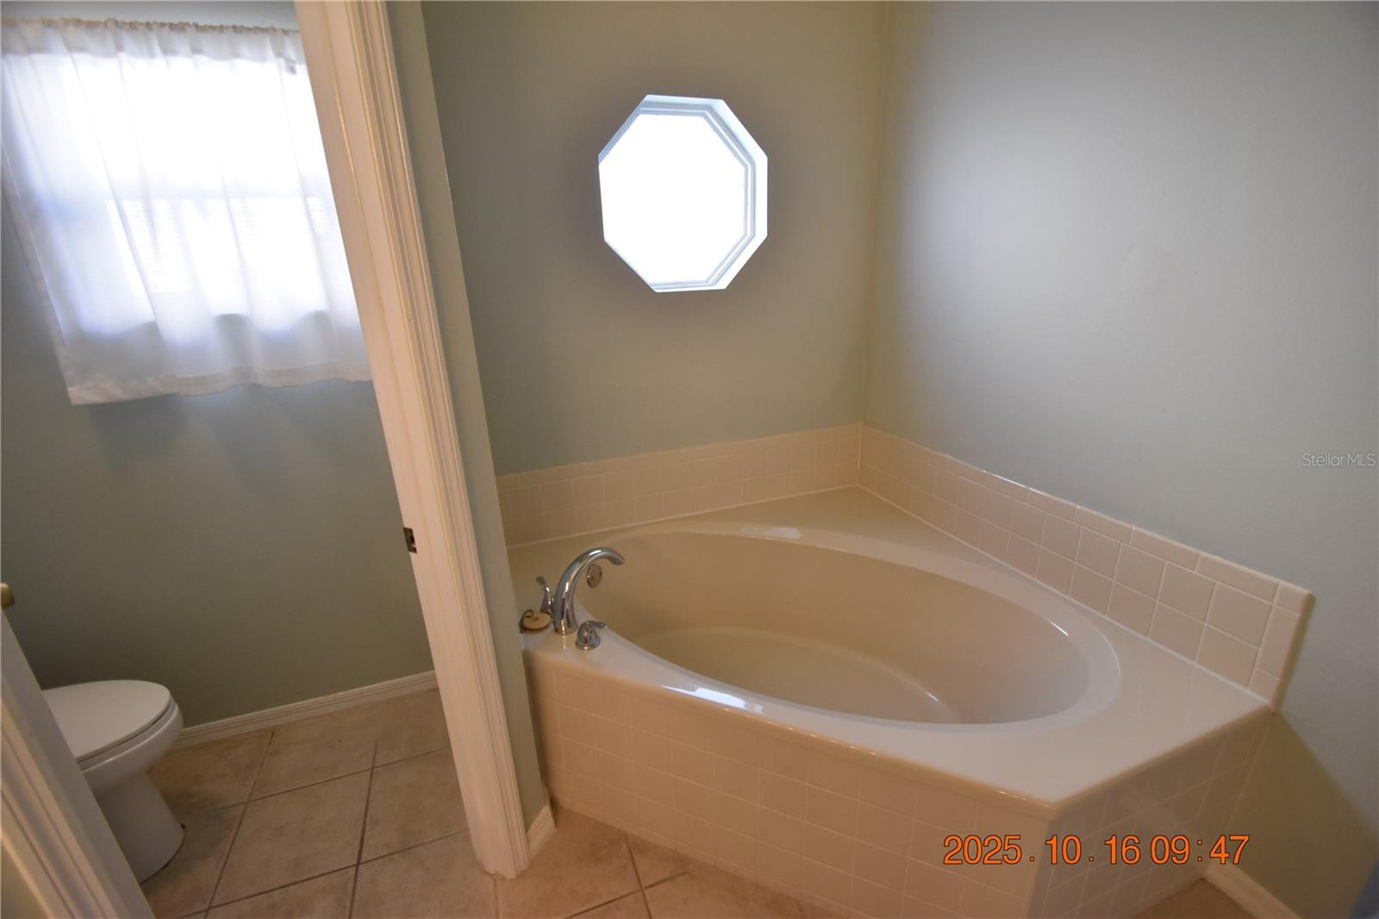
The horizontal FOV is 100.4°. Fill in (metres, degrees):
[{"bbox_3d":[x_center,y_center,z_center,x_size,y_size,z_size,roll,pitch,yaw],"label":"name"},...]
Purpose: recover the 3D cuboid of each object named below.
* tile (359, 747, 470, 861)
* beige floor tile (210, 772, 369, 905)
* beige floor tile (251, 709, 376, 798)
[{"bbox_3d":[-0.775,1.002,1.708,0.332,0.012,0.332,-8,20,-17],"label":"tile"},{"bbox_3d":[-1.091,1.046,1.612,0.332,0.012,0.332,-8,20,-17],"label":"beige floor tile"},{"bbox_3d":[-1.216,0.953,1.902,0.332,0.012,0.330,-8,20,-17],"label":"beige floor tile"}]

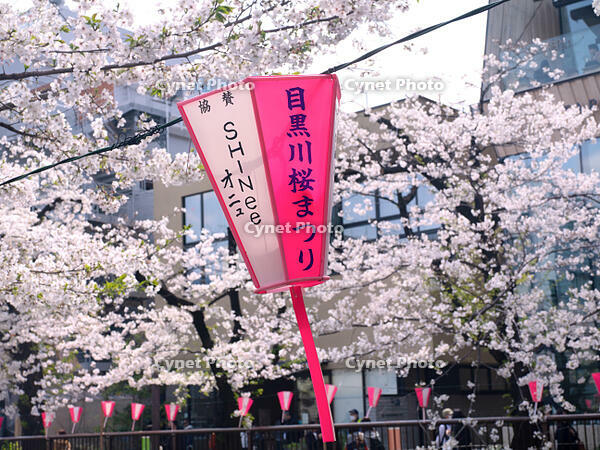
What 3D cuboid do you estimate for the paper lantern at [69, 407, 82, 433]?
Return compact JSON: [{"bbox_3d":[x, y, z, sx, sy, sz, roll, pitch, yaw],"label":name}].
[{"bbox_3d":[-6.141,5.328,27.400,0.385,0.723,0.358,9,-7,-11],"label":"paper lantern"}]

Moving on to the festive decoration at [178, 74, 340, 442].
[{"bbox_3d":[-0.020,0.096,2.307,0.398,0.801,0.358,-7,-6,-24],"label":"festive decoration"}]

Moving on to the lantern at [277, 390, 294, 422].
[{"bbox_3d":[-0.372,4.346,23.951,0.385,0.769,0.358,5,-6,0],"label":"lantern"}]

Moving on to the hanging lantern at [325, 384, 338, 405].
[{"bbox_3d":[0.713,3.939,23.306,0.385,0.472,0.358,7,-6,3],"label":"hanging lantern"}]

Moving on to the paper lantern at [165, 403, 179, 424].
[{"bbox_3d":[-3.268,4.808,25.710,0.385,0.439,0.358,0,-6,-7],"label":"paper lantern"}]

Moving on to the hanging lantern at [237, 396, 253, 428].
[{"bbox_3d":[-1.389,4.588,24.541,0.385,0.755,0.358,11,-6,-1],"label":"hanging lantern"}]

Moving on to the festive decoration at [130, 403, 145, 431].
[{"bbox_3d":[-4.287,5.032,26.279,0.385,0.751,0.358,11,-6,-7],"label":"festive decoration"}]

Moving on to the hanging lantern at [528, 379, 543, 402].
[{"bbox_3d":[4.897,3.458,20.816,0.385,0.439,0.358,-1,-7,13],"label":"hanging lantern"}]

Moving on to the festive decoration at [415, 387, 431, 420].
[{"bbox_3d":[2.729,3.949,22.122,0.385,0.736,0.358,-2,-6,7],"label":"festive decoration"}]

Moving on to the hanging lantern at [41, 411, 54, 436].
[{"bbox_3d":[-7.028,5.555,27.957,0.385,0.716,0.358,2,-7,-14],"label":"hanging lantern"}]

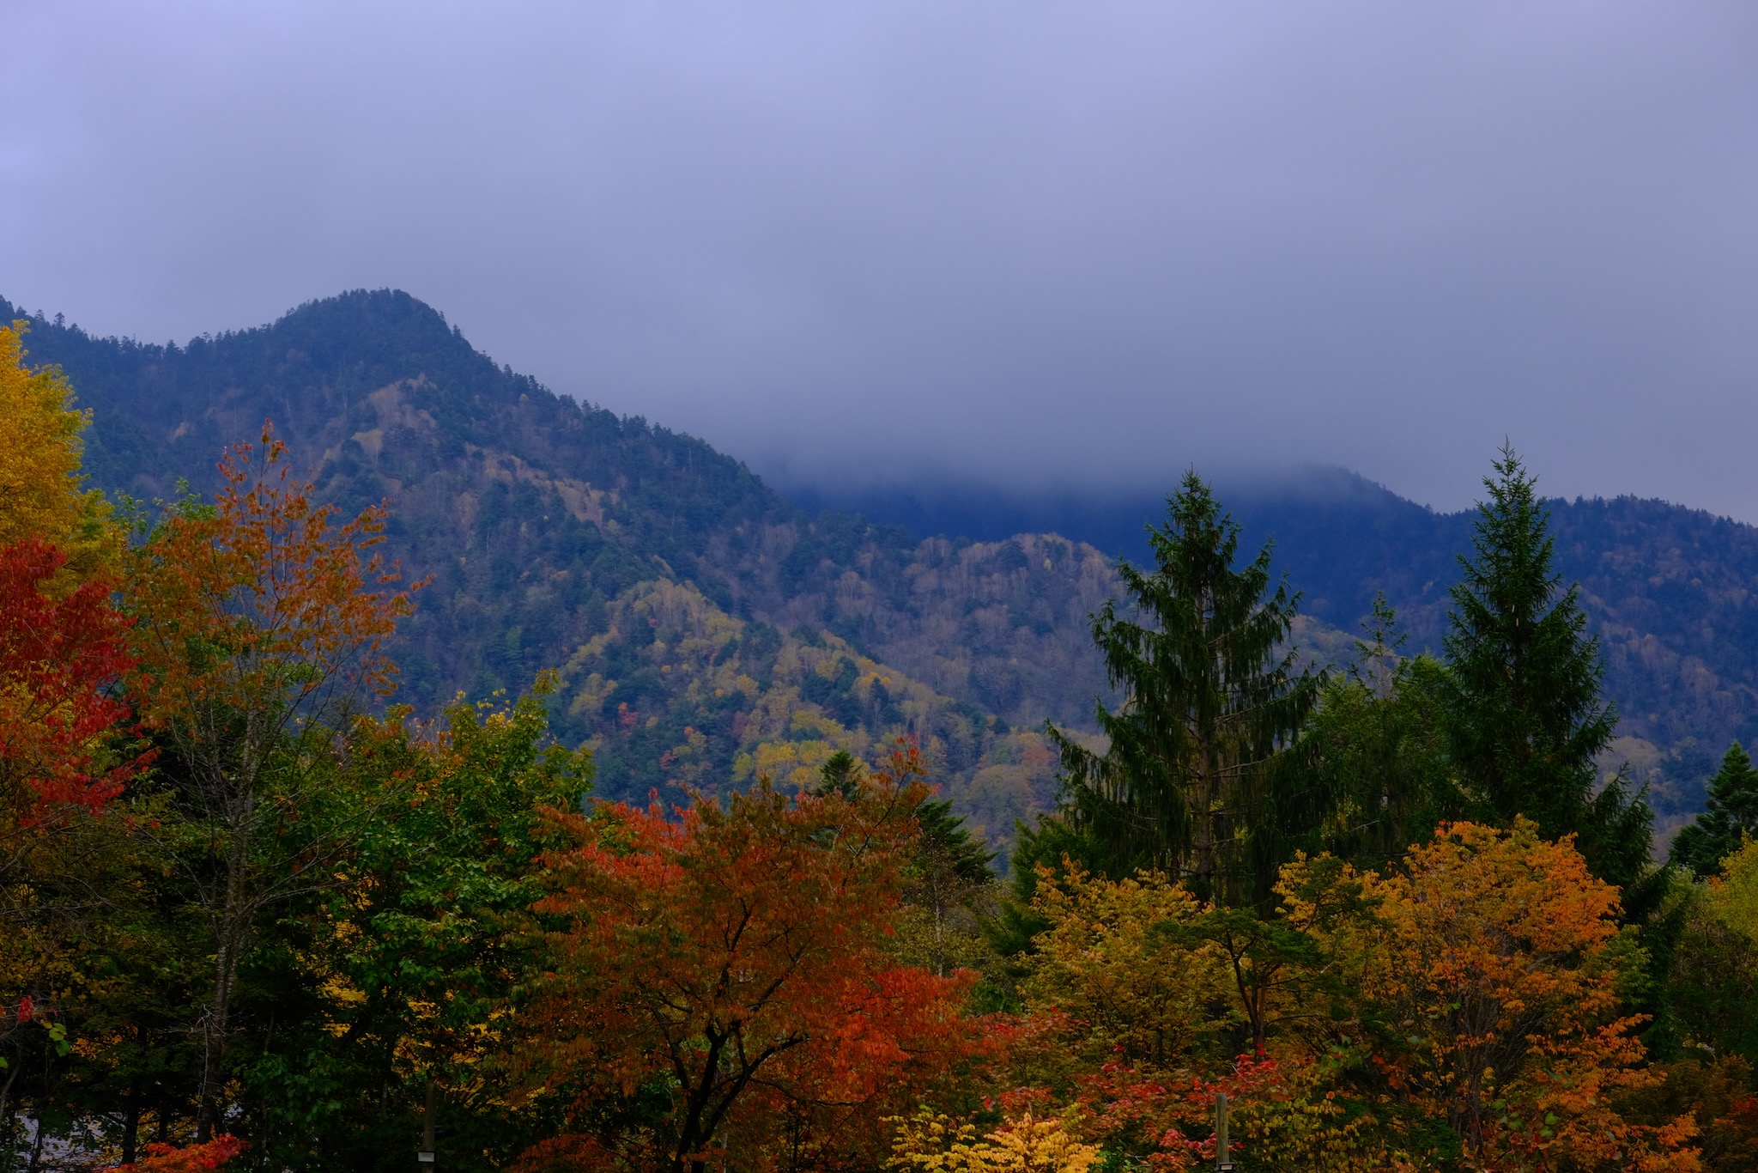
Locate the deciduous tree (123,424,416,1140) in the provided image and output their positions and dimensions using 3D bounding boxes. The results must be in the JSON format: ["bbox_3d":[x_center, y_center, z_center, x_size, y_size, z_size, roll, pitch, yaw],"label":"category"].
[{"bbox_3d":[-7.690,2.555,45.000,3.700,9.200,3.600,0,-6,0],"label":"deciduous tree"}]

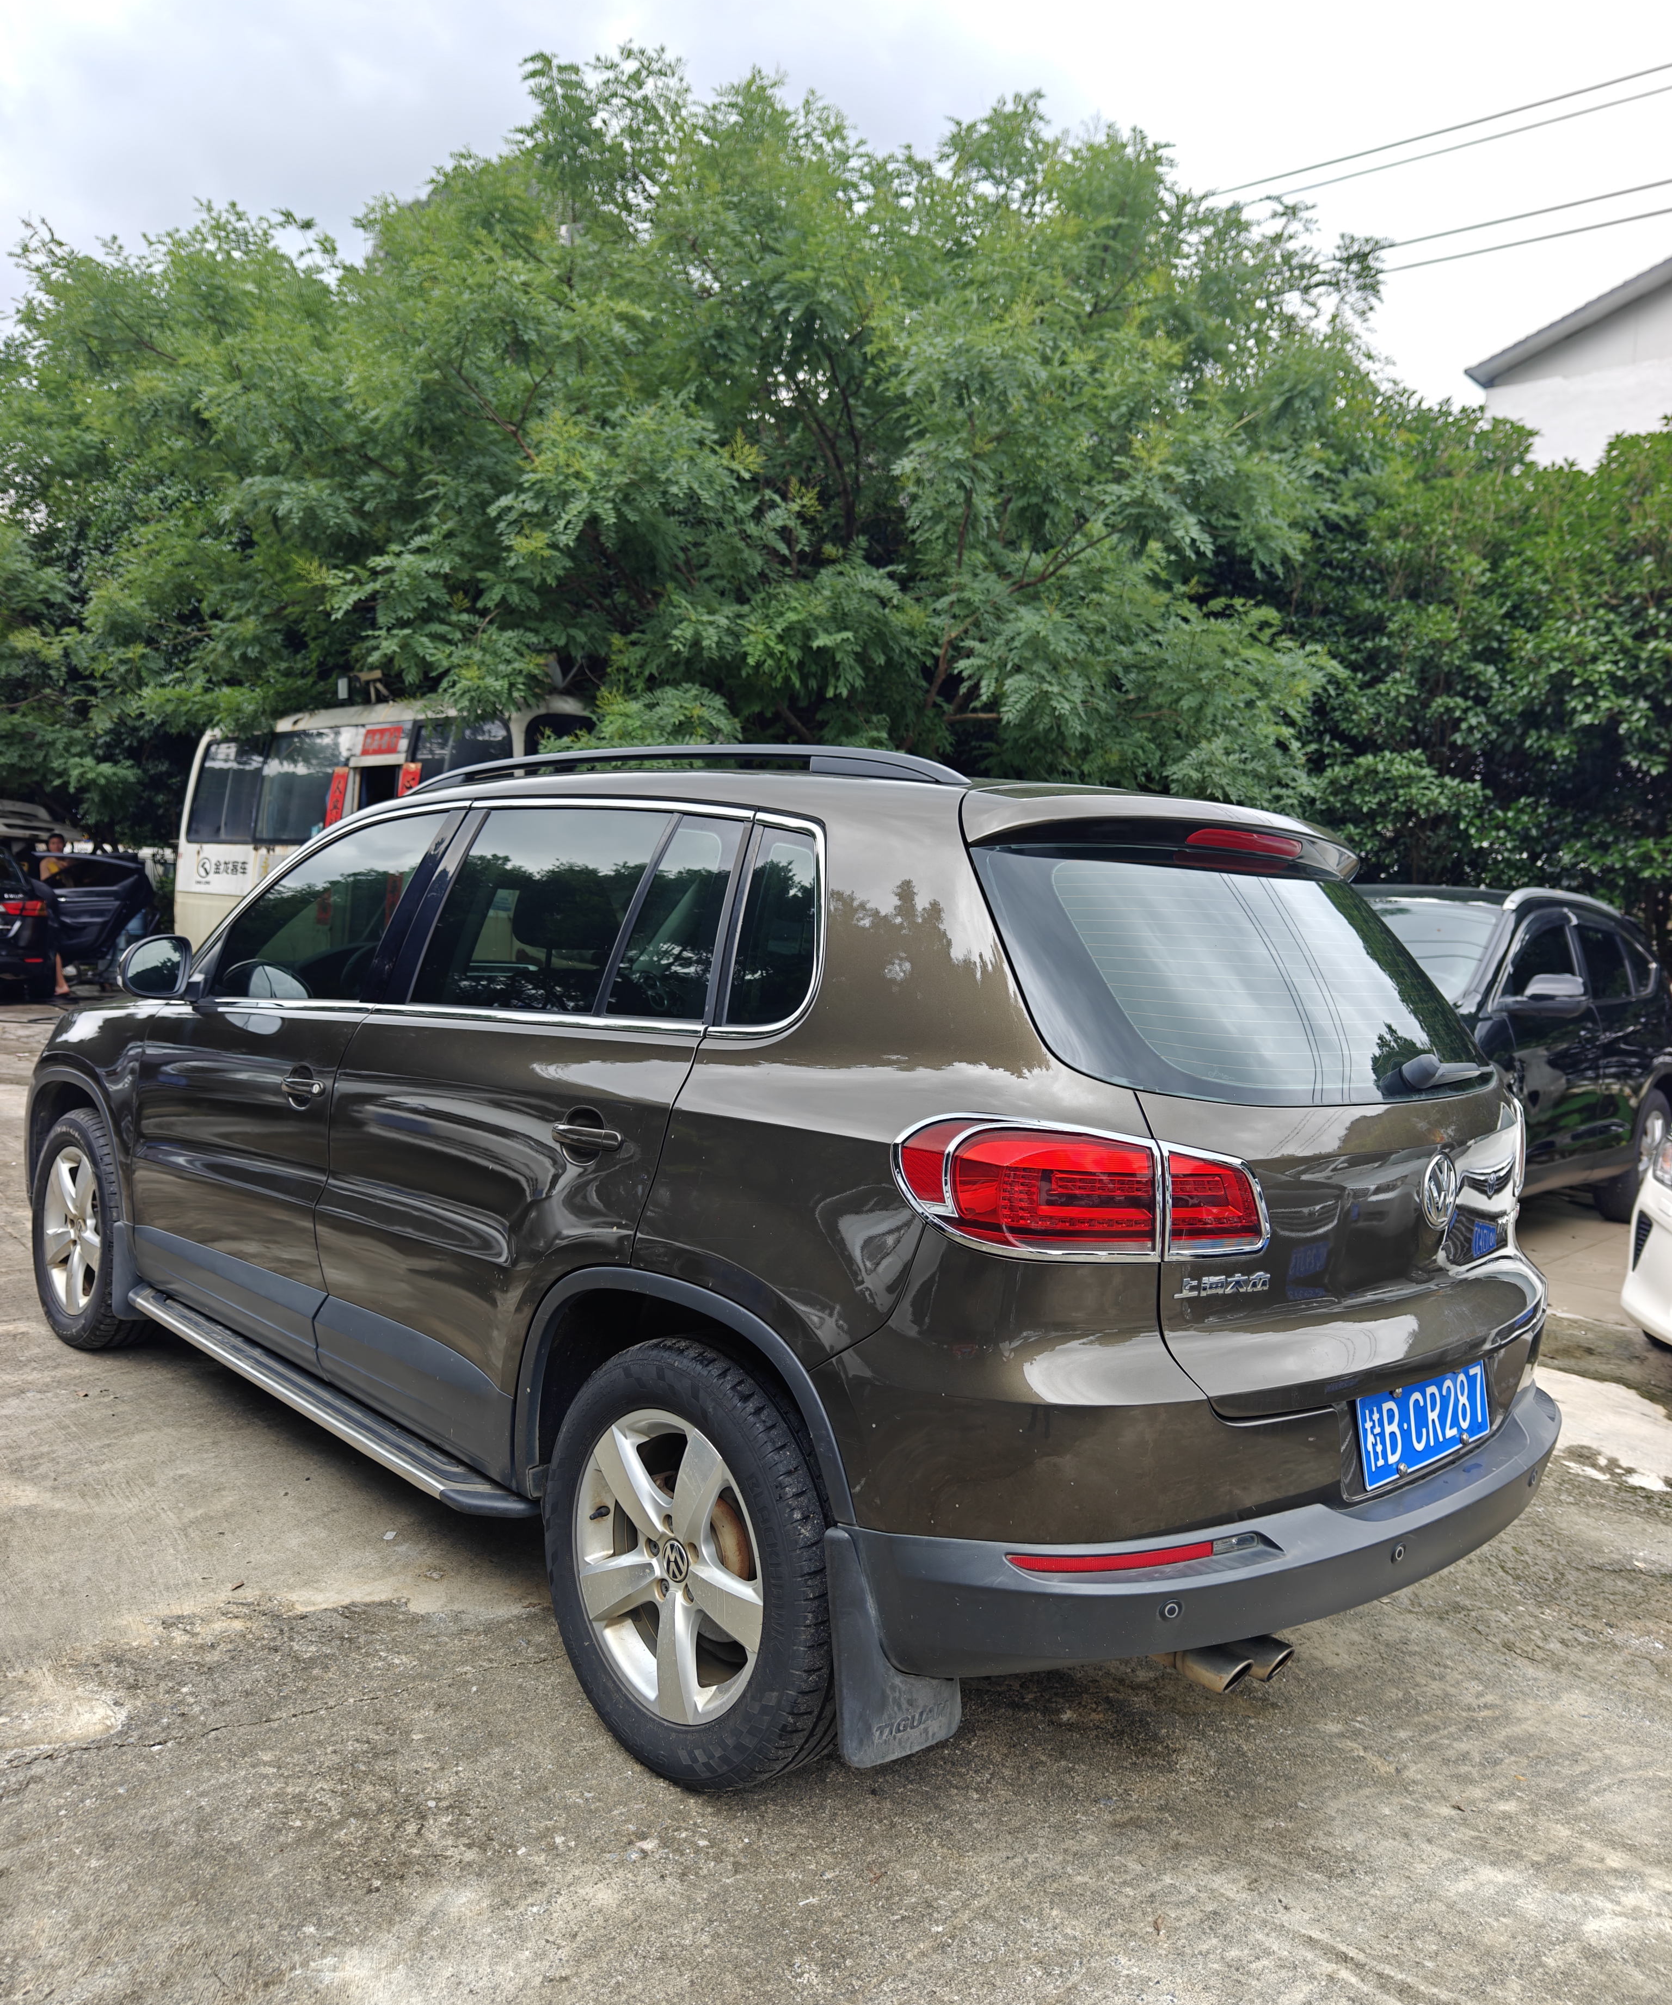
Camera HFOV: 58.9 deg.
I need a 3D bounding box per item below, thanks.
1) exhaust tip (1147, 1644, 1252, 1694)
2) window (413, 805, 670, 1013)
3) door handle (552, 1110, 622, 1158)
[{"bbox_3d":[0.508,0.896,2.031,0.062,0.061,0.135,0,4,-45],"label":"exhaust tip"},{"bbox_3d":[-0.553,-0.165,2.718,0.630,0.410,0.035,7,-14,45],"label":"window"},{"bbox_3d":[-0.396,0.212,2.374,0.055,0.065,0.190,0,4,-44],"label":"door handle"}]

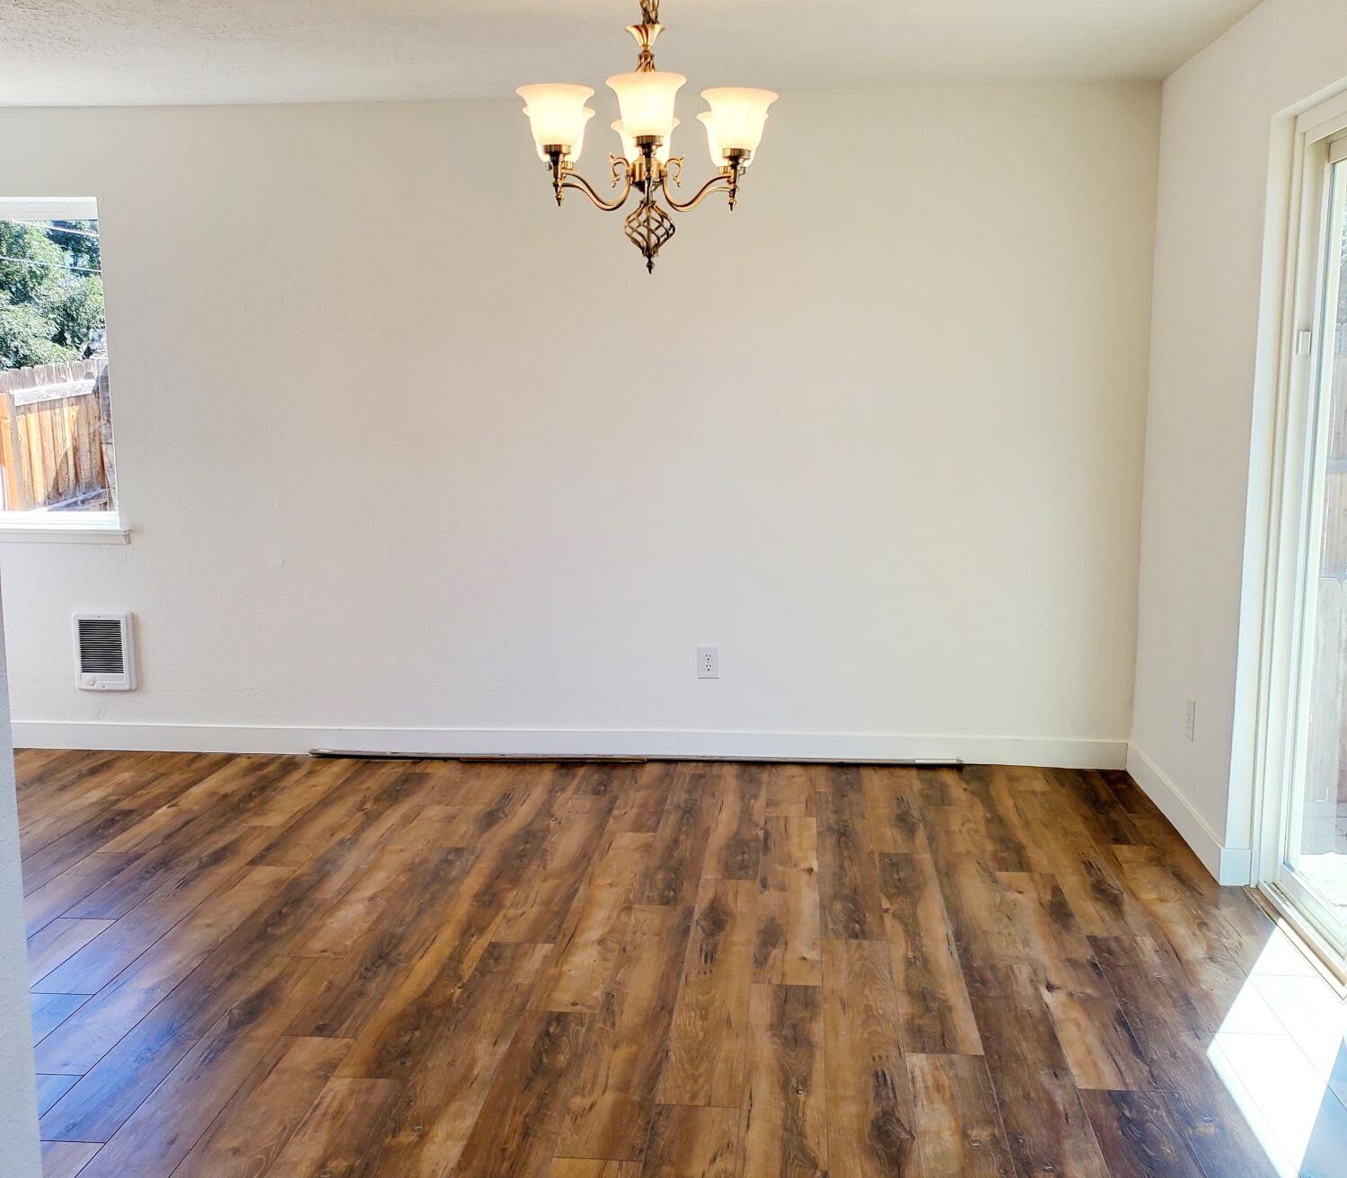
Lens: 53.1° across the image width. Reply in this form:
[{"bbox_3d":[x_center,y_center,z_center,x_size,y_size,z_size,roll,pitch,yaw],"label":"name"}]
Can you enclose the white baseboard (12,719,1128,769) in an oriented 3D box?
[{"bbox_3d":[-0.498,0.594,5.152,4.373,0.109,0.016,0,9,5],"label":"white baseboard"}]

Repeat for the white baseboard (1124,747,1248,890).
[{"bbox_3d":[1.653,0.702,4.397,0.079,0.109,1.139,0,9,5],"label":"white baseboard"}]

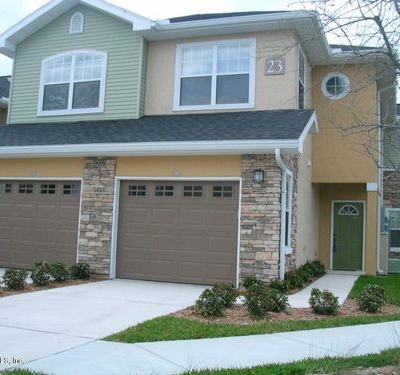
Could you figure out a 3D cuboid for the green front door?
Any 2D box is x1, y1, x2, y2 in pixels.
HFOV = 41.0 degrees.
[{"bbox_3d":[4.322,1.418,15.627,0.970,2.040,0.120,1,-6,20],"label":"green front door"}]

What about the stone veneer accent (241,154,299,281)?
[{"bbox_3d":[1.463,0.730,11.192,0.860,2.650,1.650,1,-6,20],"label":"stone veneer accent"}]

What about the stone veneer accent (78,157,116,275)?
[{"bbox_3d":[-2.211,0.641,11.795,0.780,2.620,0.300,1,-6,20],"label":"stone veneer accent"}]

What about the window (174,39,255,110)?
[{"bbox_3d":[0.338,-2.710,13.000,2.000,1.750,0.130,1,-6,20],"label":"window"}]

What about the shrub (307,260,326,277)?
[{"bbox_3d":[3.068,2.095,13.944,0.520,0.440,0.540,1,-6,20],"label":"shrub"}]

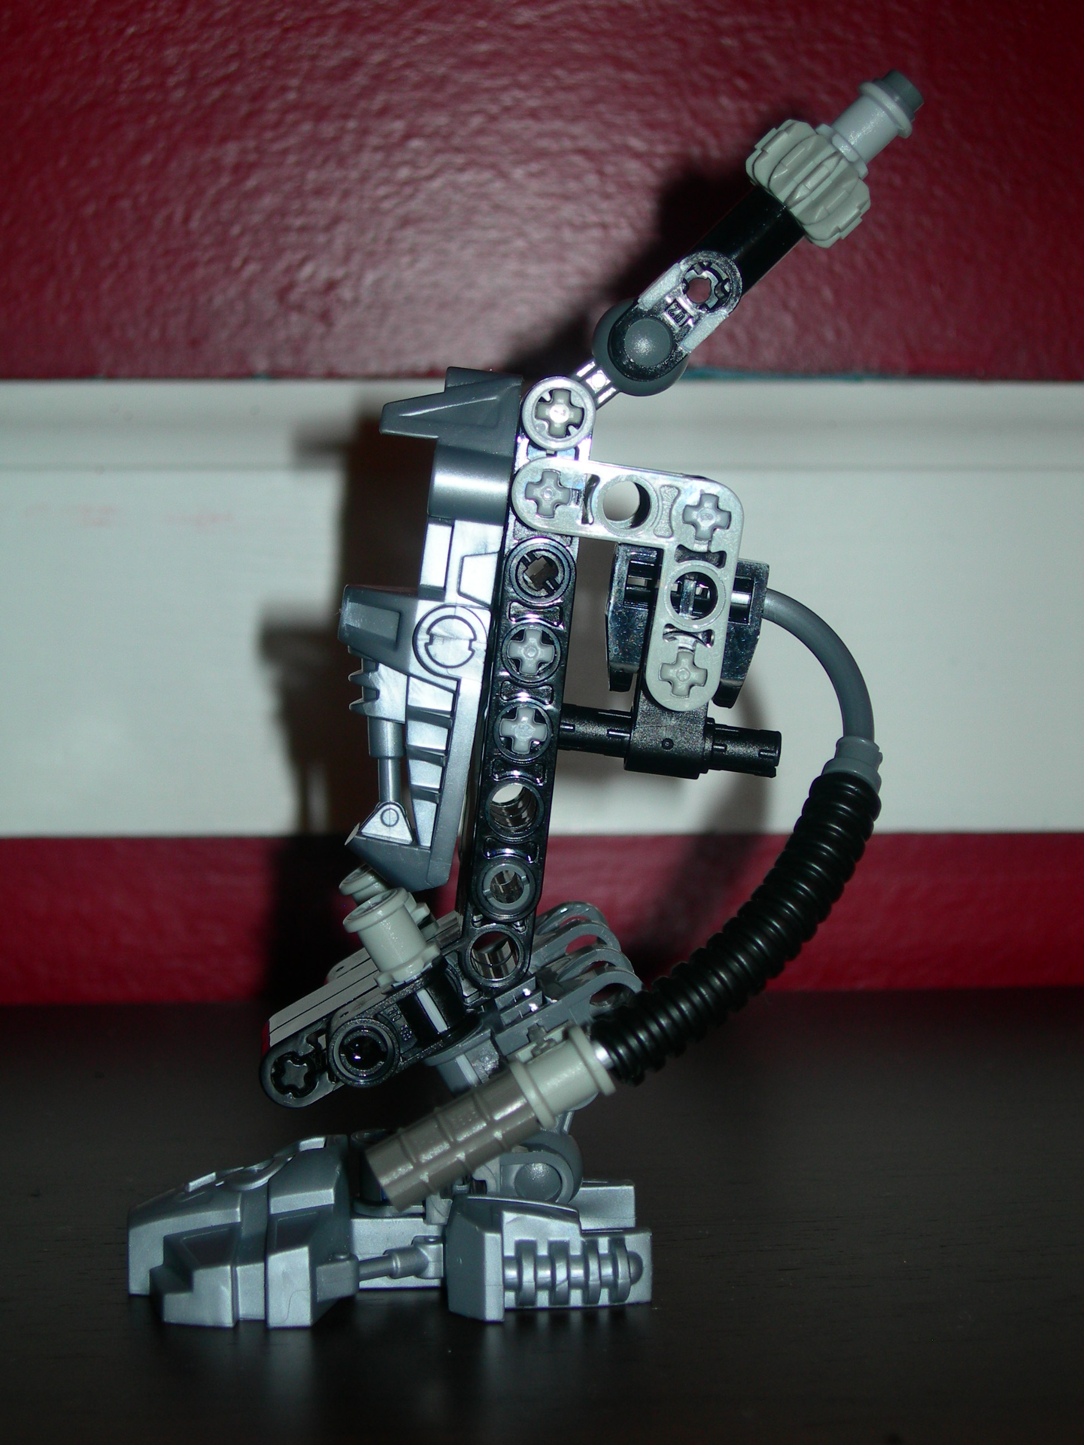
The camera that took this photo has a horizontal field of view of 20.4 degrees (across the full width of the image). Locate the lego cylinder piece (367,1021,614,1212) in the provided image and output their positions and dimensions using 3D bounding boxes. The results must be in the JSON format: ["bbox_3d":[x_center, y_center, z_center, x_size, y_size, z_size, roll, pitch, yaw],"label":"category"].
[{"bbox_3d":[-0.005,0.038,0.286,0.024,0.007,0.007,-30,0,5],"label":"lego cylinder piece"}]

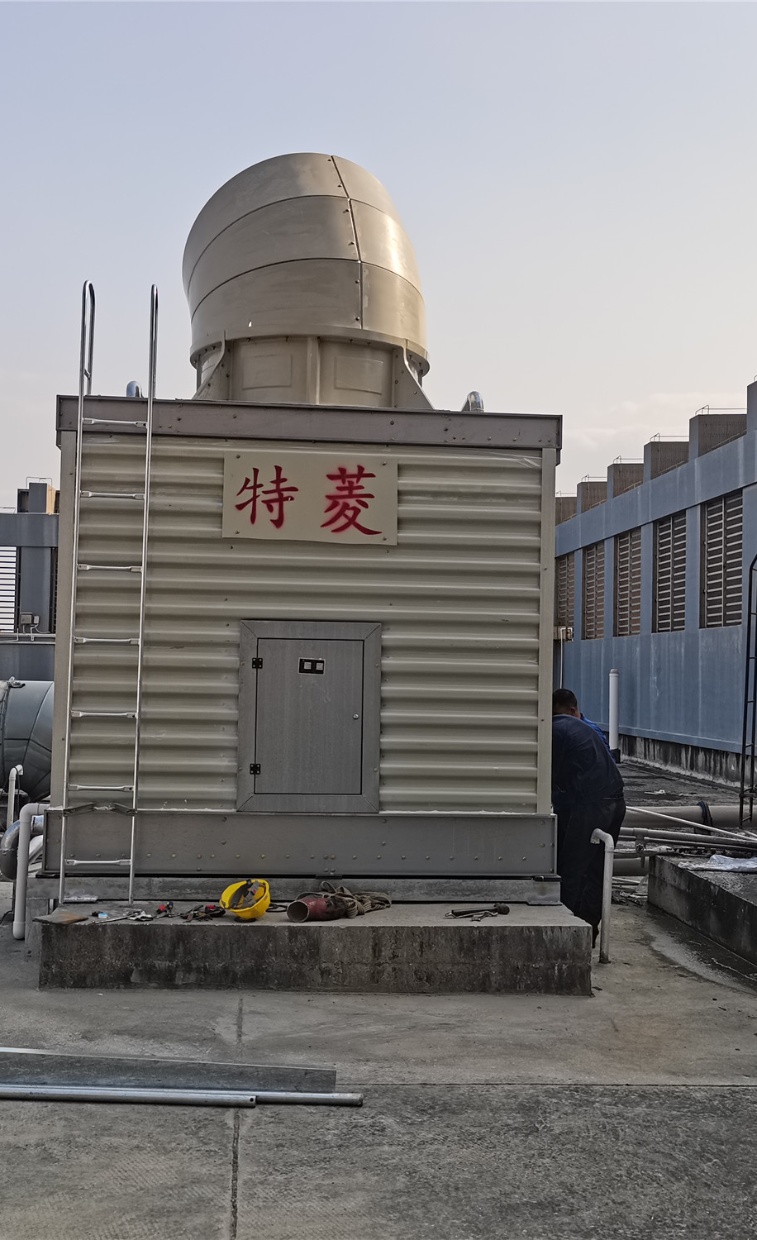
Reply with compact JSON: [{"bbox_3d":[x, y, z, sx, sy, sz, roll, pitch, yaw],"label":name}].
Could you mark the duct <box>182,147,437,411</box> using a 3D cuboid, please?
[{"bbox_3d":[-0.462,-2.103,8.334,1.602,1.856,1.662,2,-3,-27],"label":"duct"}]

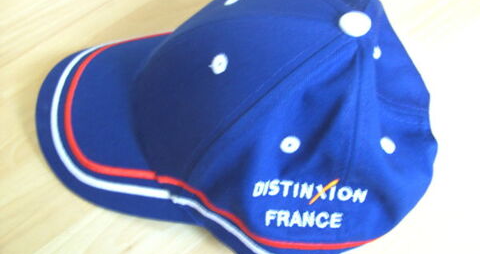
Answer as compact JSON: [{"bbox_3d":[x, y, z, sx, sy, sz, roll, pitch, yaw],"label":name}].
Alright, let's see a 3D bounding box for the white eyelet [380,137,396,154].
[{"bbox_3d":[0.083,0.010,0.288,0.010,0.010,0.002,-36,19,-25],"label":"white eyelet"}]

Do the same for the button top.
[{"bbox_3d":[0.066,-0.058,0.291,0.018,0.007,0.018,2,55,-2],"label":"button top"}]

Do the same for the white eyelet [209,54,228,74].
[{"bbox_3d":[-0.012,-0.036,0.297,0.011,0.002,0.011,-38,55,22],"label":"white eyelet"}]

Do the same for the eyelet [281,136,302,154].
[{"bbox_3d":[0.027,0.010,0.280,0.011,0.011,0.002,4,26,-1],"label":"eyelet"}]

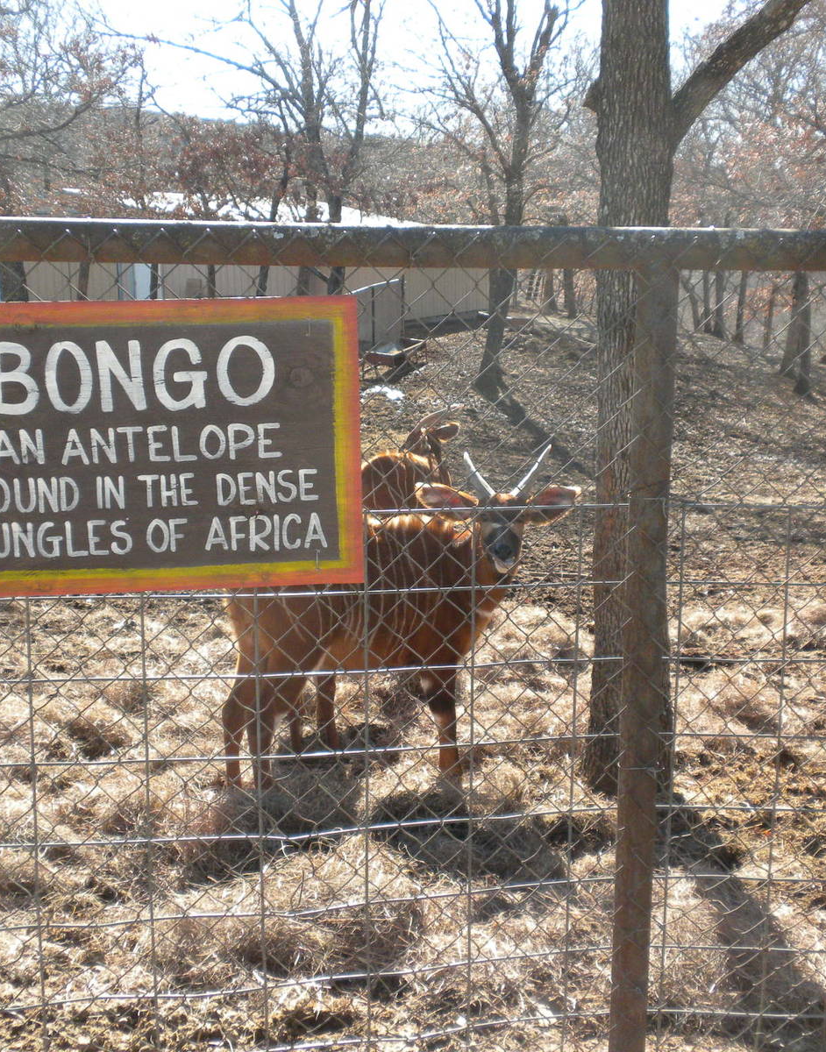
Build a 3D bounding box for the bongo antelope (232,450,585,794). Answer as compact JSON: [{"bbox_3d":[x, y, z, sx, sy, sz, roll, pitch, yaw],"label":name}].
[{"bbox_3d":[-0.030,0.300,4.930,1.170,1.100,0.440,-7,16,-25],"label":"bongo antelope"}]

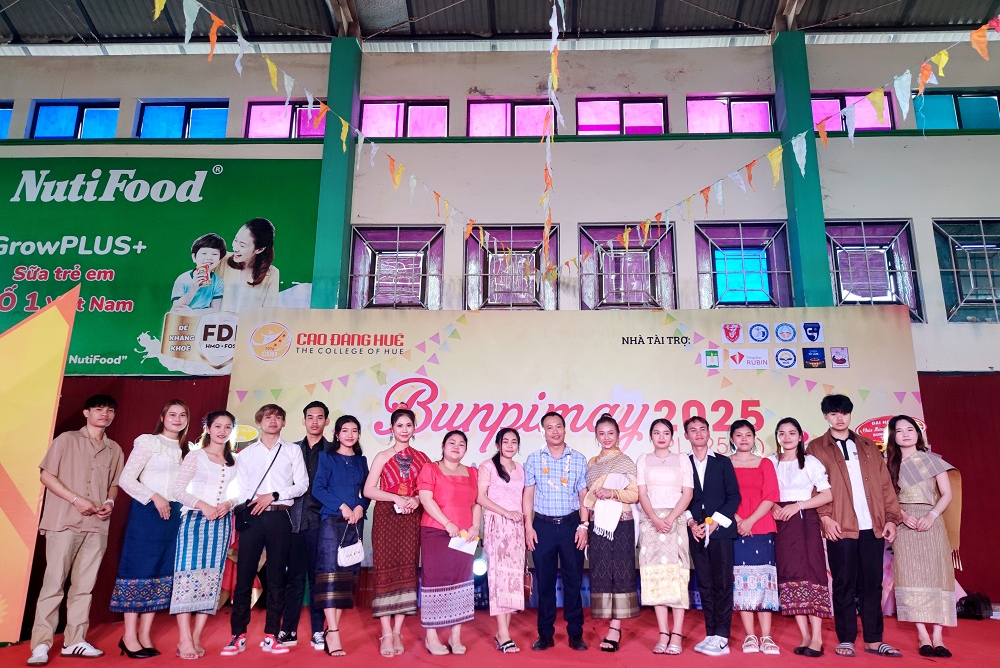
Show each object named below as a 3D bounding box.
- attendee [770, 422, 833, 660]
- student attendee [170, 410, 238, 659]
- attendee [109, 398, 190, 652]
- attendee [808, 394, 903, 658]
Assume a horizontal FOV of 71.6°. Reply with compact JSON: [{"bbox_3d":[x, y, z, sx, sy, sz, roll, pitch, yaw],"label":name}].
[{"bbox_3d":[2.147,1.404,4.968,0.460,1.612,0.360,-10,-17,35],"label":"attendee"},{"bbox_3d":[-1.992,1.313,4.705,0.430,1.580,0.330,9,-16,-29],"label":"student attendee"},{"bbox_3d":[-2.423,1.307,4.880,0.470,1.704,0.400,13,-19,-42],"label":"attendee"},{"bbox_3d":[2.592,1.329,5.036,0.580,1.795,0.380,-3,-14,12],"label":"attendee"}]

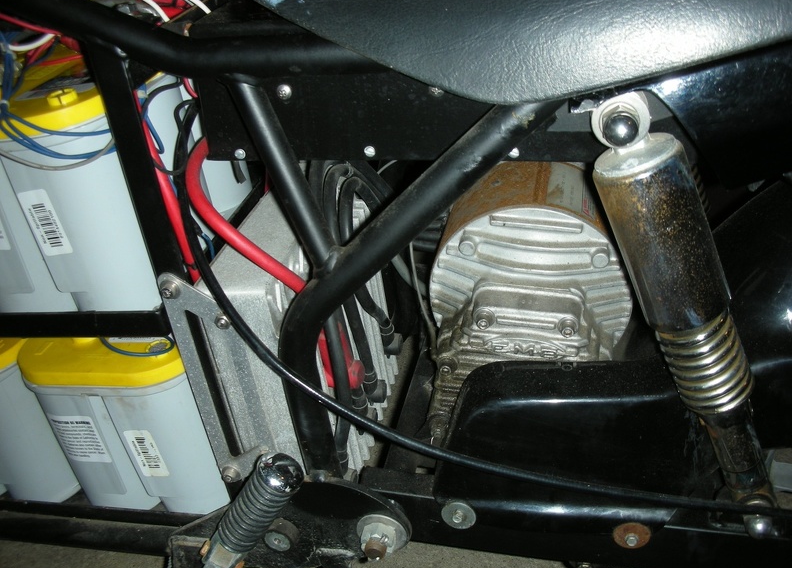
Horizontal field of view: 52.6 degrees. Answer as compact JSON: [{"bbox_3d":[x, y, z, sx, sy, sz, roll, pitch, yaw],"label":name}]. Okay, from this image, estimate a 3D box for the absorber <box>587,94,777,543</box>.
[{"bbox_3d":[0.204,0.042,0.537,0.059,0.362,0.060,-16,27,22],"label":"absorber"}]

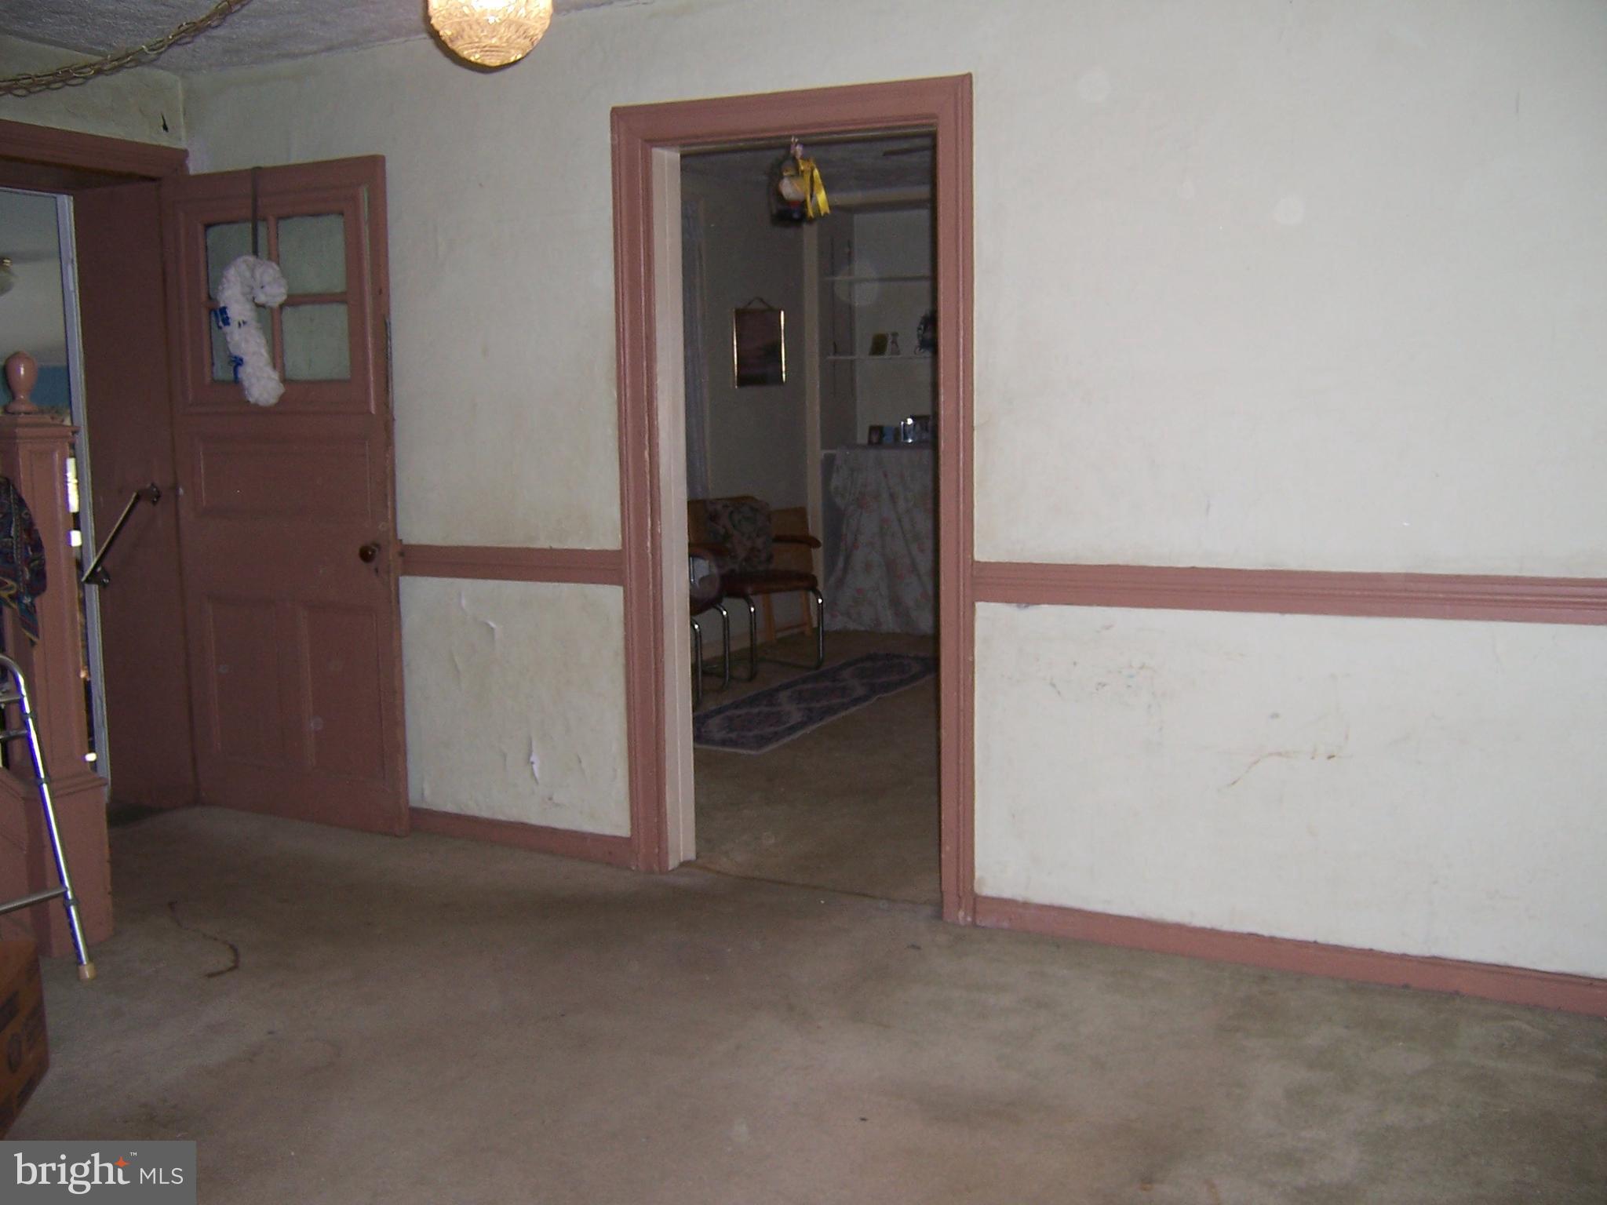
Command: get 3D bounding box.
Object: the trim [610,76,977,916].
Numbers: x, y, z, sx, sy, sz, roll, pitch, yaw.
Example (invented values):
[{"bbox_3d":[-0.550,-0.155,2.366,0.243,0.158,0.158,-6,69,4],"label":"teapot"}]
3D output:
[{"bbox_3d":[-0.010,-0.271,4.179,1.050,2.150,0.160,3,7,26],"label":"trim"}]

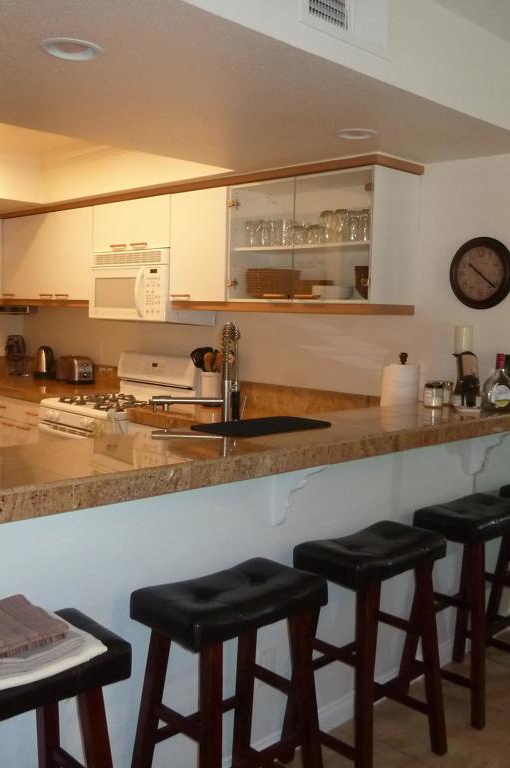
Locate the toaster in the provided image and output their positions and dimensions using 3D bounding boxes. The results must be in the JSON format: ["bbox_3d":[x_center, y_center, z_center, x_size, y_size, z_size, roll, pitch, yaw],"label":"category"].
[{"bbox_3d":[-1.257,-0.109,5.190,0.166,0.200,0.310,-2,7,-38],"label":"toaster"}]

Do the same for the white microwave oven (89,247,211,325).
[{"bbox_3d":[-0.638,-0.580,4.414,0.385,0.399,0.764,-3,7,-44],"label":"white microwave oven"}]

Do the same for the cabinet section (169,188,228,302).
[{"bbox_3d":[-0.185,-0.725,3.975,0.335,0.566,0.454,-3,7,-44],"label":"cabinet section"}]

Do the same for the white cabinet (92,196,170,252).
[{"bbox_3d":[-0.610,-0.921,4.400,0.335,0.285,0.772,-3,7,-44],"label":"white cabinet"}]

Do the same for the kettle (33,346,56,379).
[{"bbox_3d":[-1.541,-0.159,5.434,0.160,0.240,0.150,2,5,-1],"label":"kettle"}]

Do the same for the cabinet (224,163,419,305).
[{"bbox_3d":[0.290,-0.662,3.490,0.335,0.566,0.907,-3,7,-44],"label":"cabinet"}]

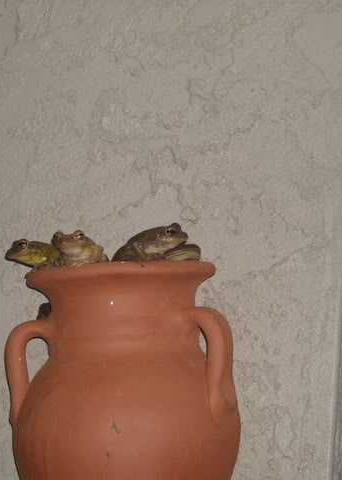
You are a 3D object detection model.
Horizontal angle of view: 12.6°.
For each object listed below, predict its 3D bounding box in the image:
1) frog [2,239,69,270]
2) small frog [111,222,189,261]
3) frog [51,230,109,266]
[{"bbox_3d":[-0.067,0.008,0.805,0.037,0.017,0.018,6,-10,-7],"label":"frog"},{"bbox_3d":[-0.010,0.002,0.785,0.037,0.021,0.019,1,-11,19],"label":"small frog"},{"bbox_3d":[-0.045,0.005,0.790,0.019,0.019,0.028,-3,-13,36],"label":"frog"}]

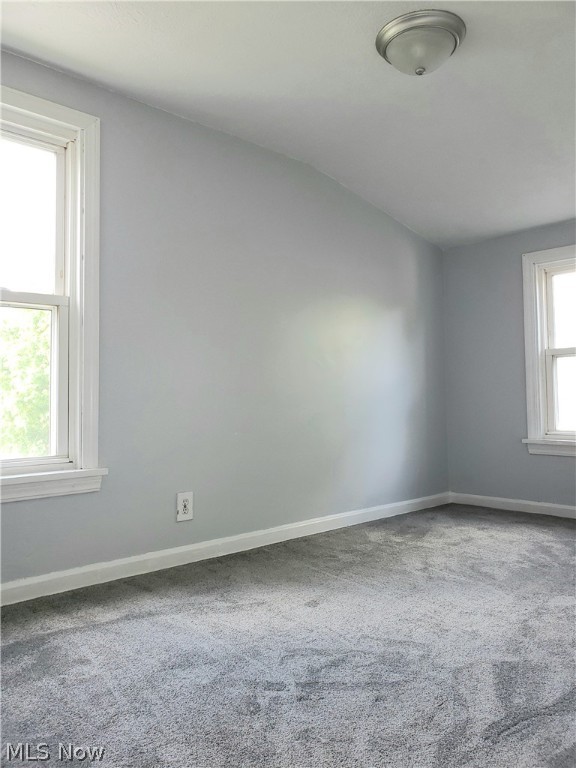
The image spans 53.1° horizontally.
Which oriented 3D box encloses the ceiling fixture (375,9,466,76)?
[{"bbox_3d":[0.500,-1.232,2.172,0.330,0.138,0.330,-1,-2,0],"label":"ceiling fixture"}]

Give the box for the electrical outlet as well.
[{"bbox_3d":[-0.476,0.573,2.689,0.082,0.126,0.010,1,-3,-43],"label":"electrical outlet"}]

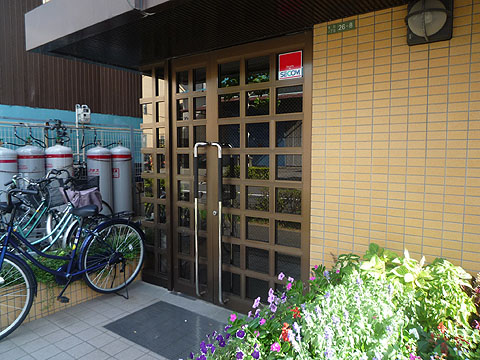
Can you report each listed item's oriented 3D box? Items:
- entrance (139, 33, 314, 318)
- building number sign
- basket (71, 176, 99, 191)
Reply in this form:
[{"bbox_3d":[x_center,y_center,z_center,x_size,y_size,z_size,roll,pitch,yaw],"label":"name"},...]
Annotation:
[{"bbox_3d":[-0.067,0.017,2.839,1.380,2.170,0.100,3,5,34],"label":"entrance"},{"bbox_3d":[0.642,-0.976,2.212,0.180,0.060,0.010,3,5,34],"label":"building number sign"},{"bbox_3d":[-1.653,0.121,3.650,0.340,0.250,0.280,3,5,34],"label":"basket"}]

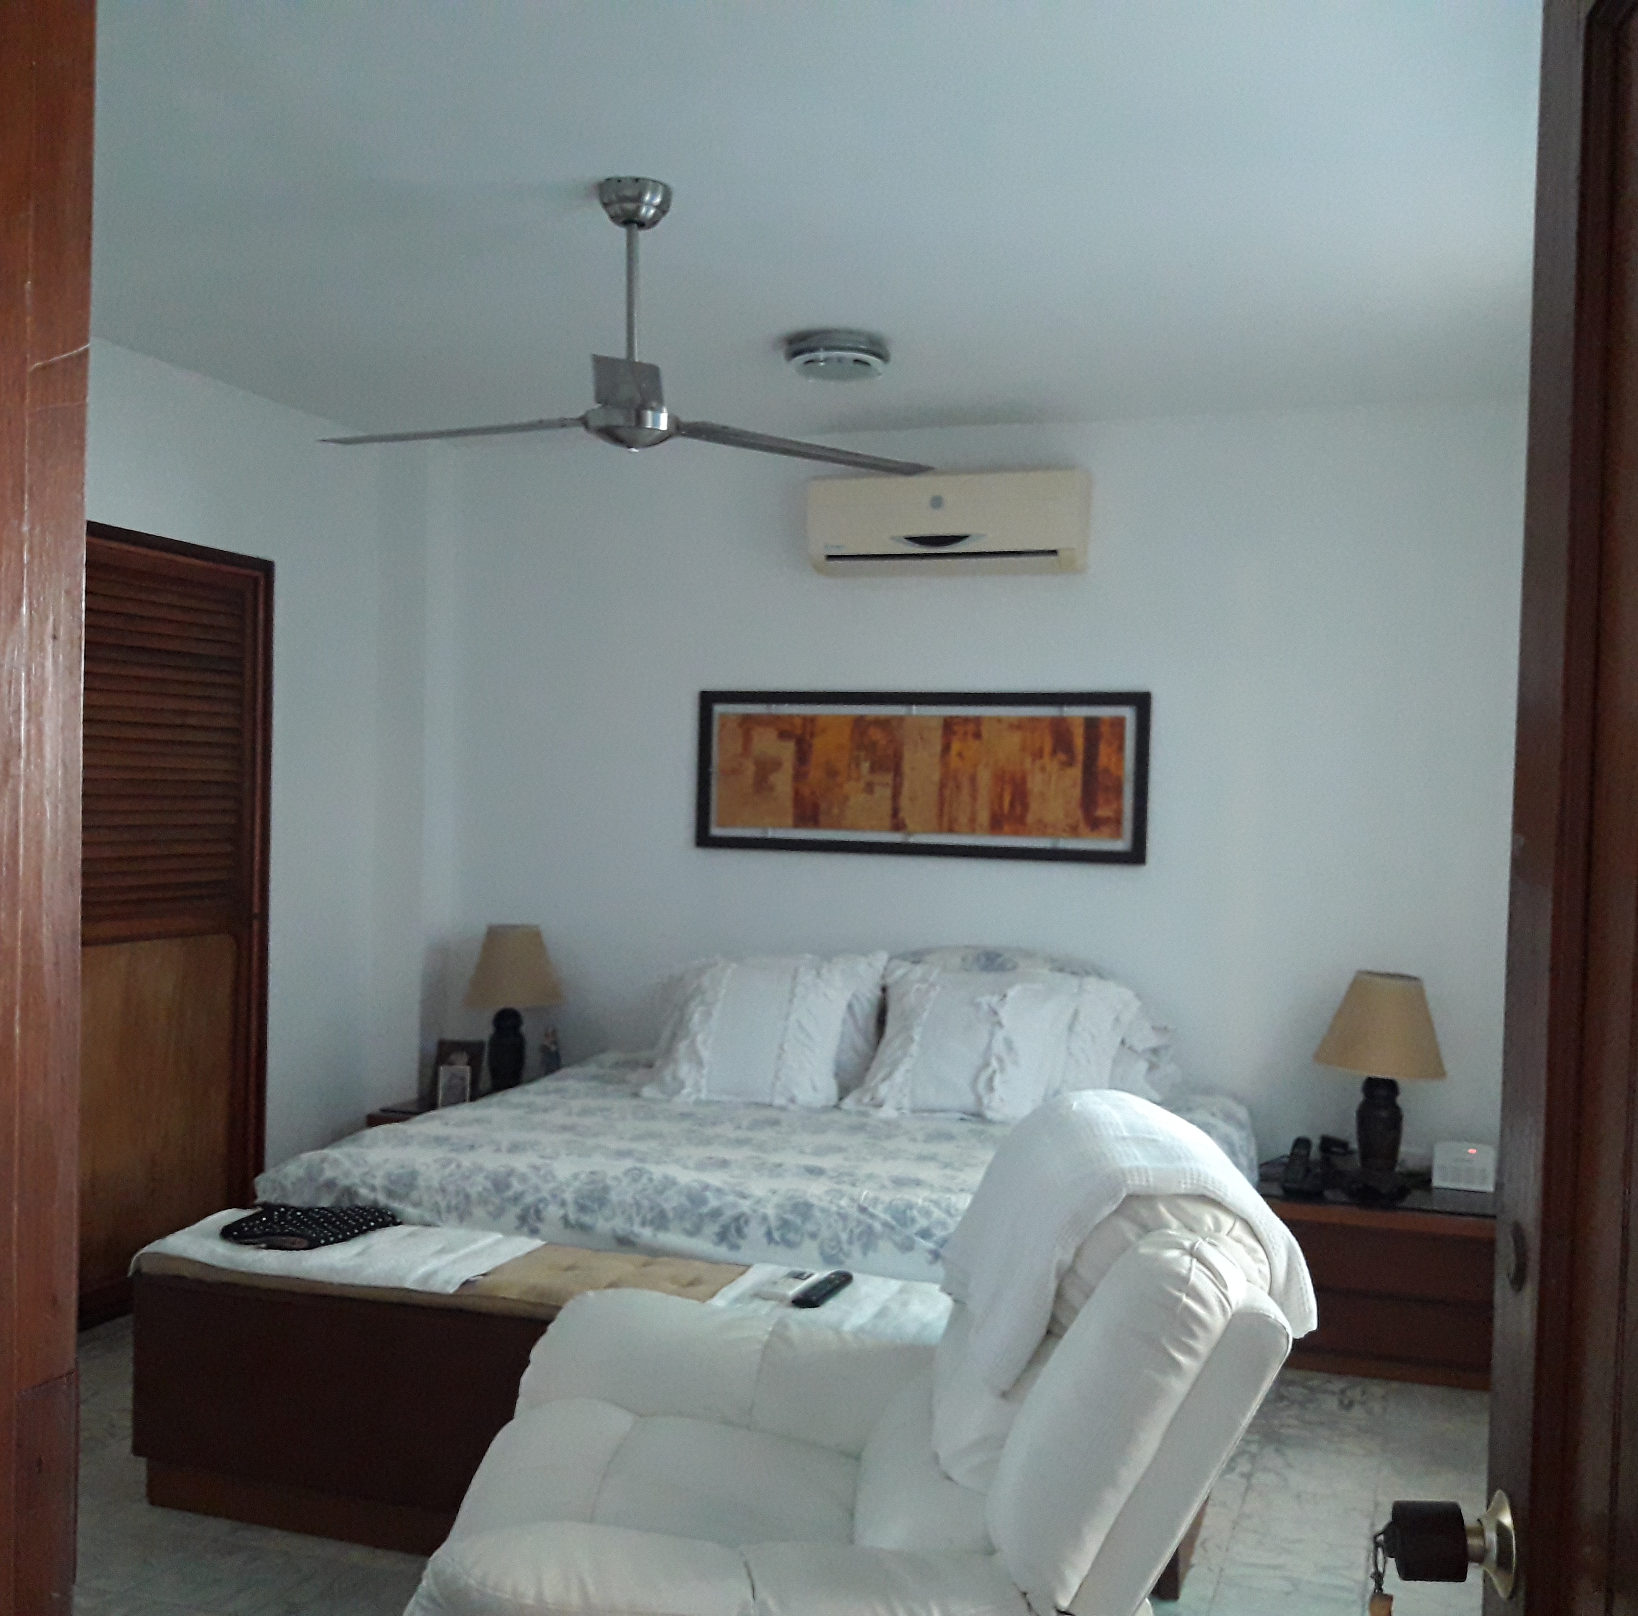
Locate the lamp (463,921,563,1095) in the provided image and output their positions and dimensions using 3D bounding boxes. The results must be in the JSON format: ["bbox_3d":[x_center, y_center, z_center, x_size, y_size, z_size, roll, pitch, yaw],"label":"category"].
[{"bbox_3d":[-0.938,0.644,5.317,0.318,0.564,0.318,2,1,17],"label":"lamp"}]

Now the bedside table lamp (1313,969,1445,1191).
[{"bbox_3d":[1.475,0.717,4.579,0.327,0.564,0.327,2,1,17],"label":"bedside table lamp"}]

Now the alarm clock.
[{"bbox_3d":[1.710,0.942,4.625,0.156,0.123,0.065,2,1,17],"label":"alarm clock"}]

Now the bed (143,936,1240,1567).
[{"bbox_3d":[-0.032,0.888,4.108,2.025,0.969,2.225,2,1,17],"label":"bed"}]

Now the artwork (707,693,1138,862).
[{"bbox_3d":[0.285,-0.100,5.144,1.357,0.480,0.030,2,1,17],"label":"artwork"}]

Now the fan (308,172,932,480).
[{"bbox_3d":[-0.408,-0.870,3.102,1.200,0.465,1.200,2,1,17],"label":"fan"}]

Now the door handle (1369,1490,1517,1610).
[{"bbox_3d":[0.387,0.459,1.080,0.084,0.072,0.070,2,1,8],"label":"door handle"}]

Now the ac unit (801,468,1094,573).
[{"bbox_3d":[0.386,-0.803,5.015,0.817,0.282,0.200,2,1,17],"label":"ac unit"}]

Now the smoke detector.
[{"bbox_3d":[0.046,-1.082,4.165,0.251,0.066,0.251,1,1,0],"label":"smoke detector"}]

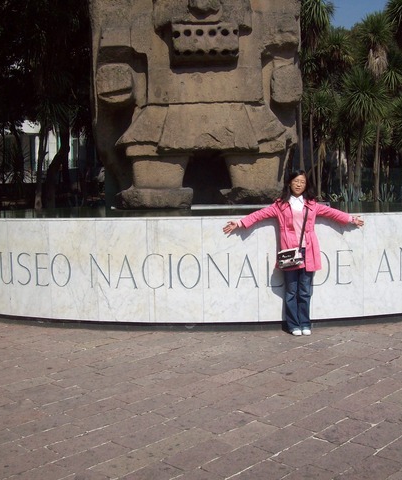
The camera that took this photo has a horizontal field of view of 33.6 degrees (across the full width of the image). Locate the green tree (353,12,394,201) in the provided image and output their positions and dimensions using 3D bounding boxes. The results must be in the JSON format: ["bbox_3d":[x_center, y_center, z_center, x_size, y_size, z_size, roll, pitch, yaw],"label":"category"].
[{"bbox_3d":[4.361,-3.336,16.821,1.022,4.719,1.022,-1,4,0],"label":"green tree"}]

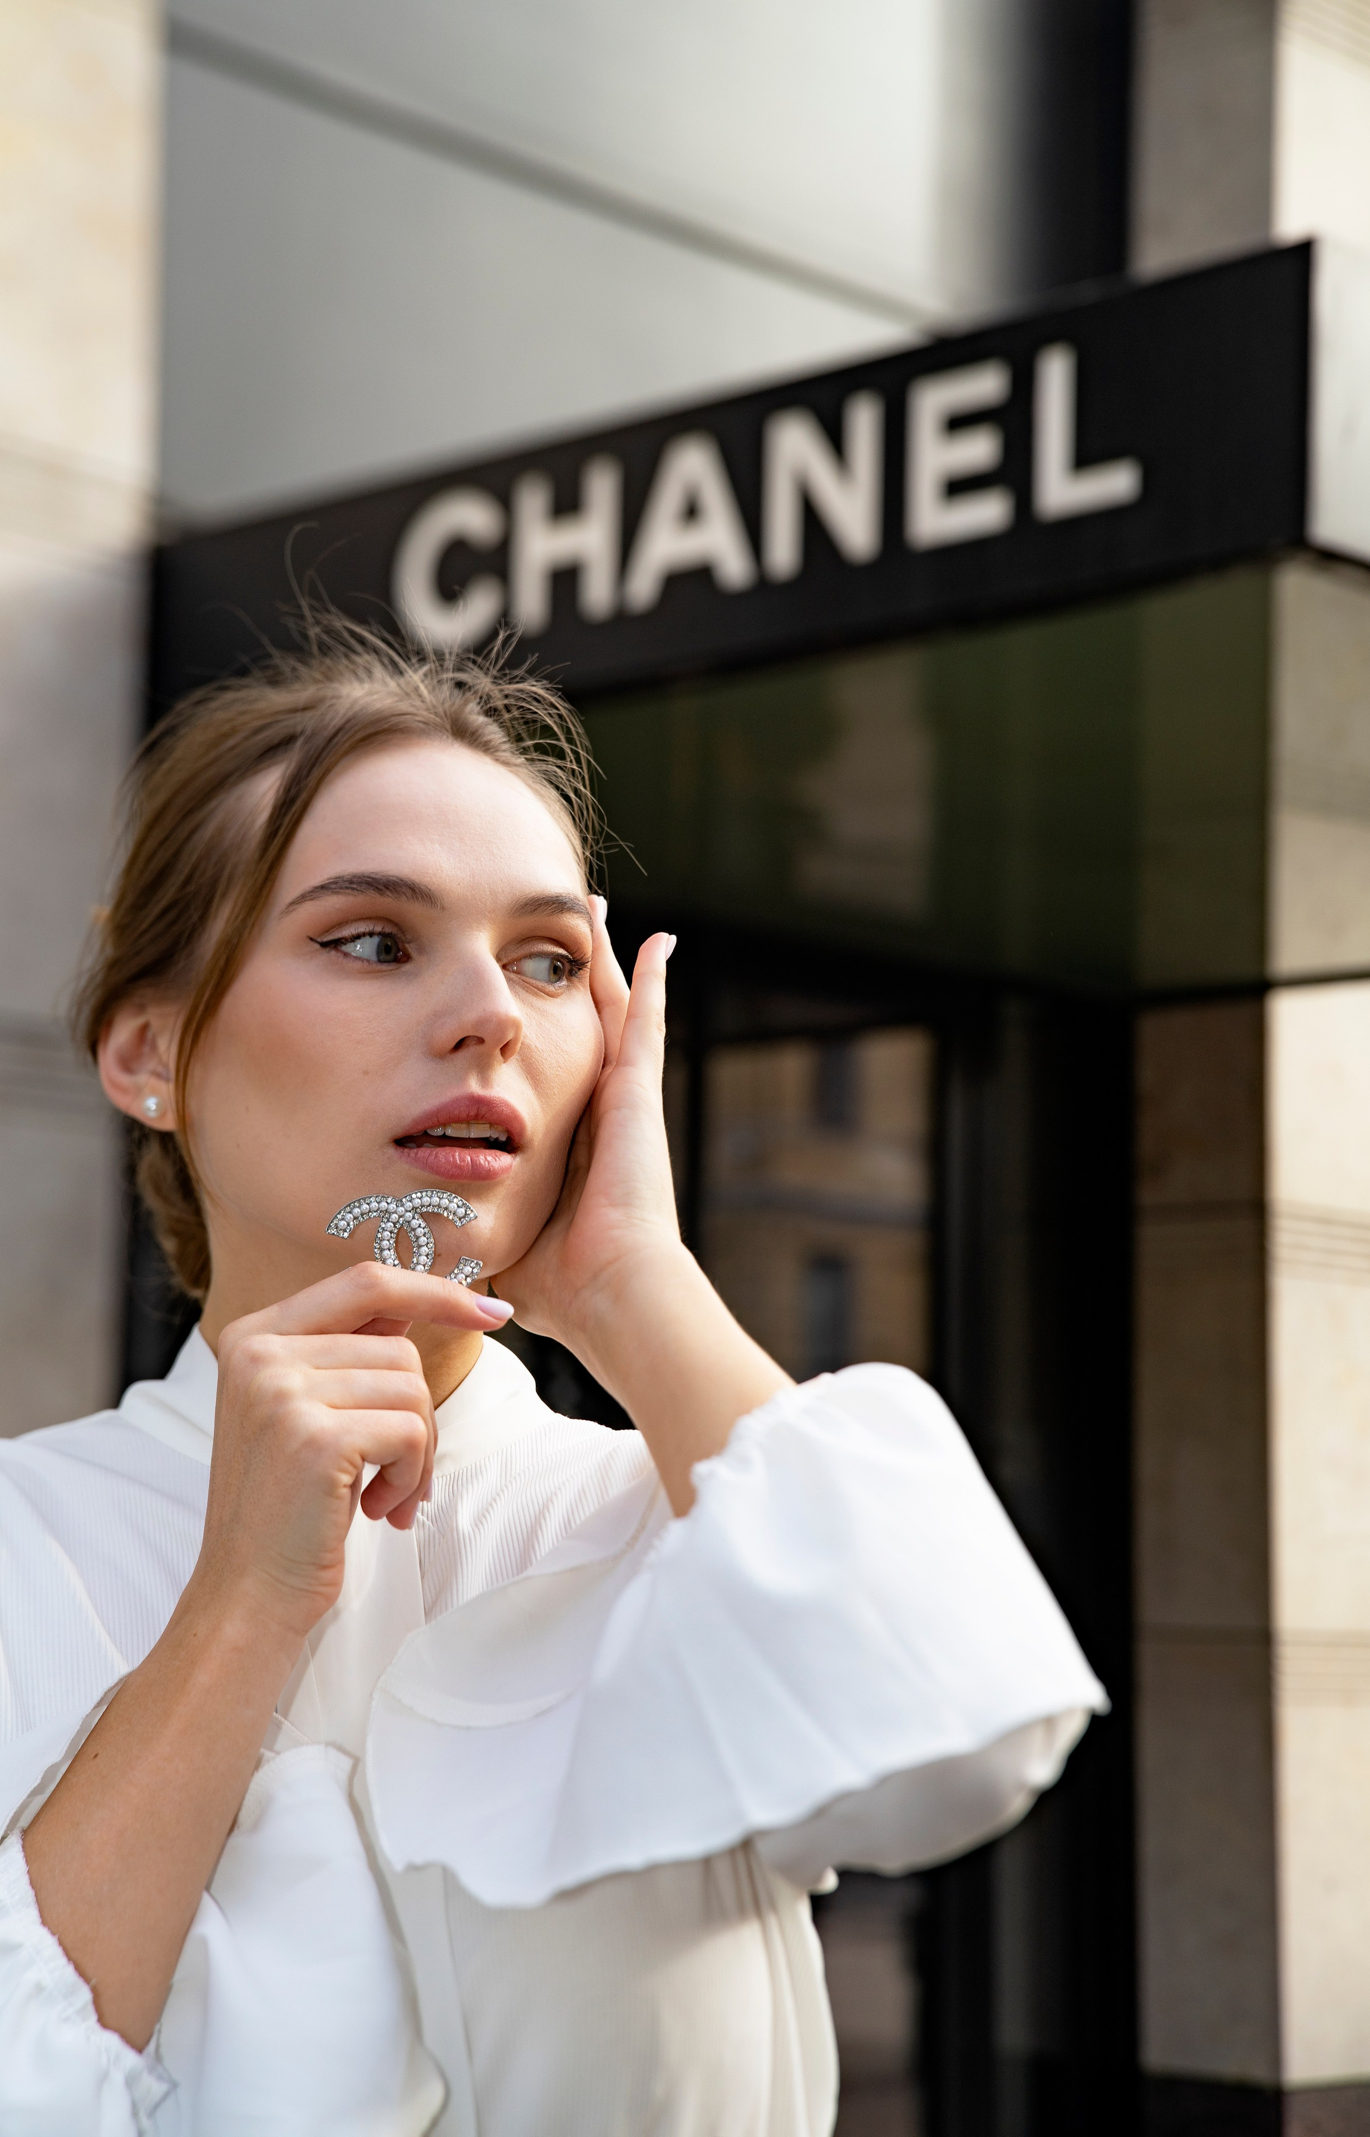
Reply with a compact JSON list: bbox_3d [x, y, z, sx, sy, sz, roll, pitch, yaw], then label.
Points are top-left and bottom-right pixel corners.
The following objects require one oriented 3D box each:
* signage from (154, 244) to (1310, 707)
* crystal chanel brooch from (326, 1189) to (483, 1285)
[{"bbox_3d":[-0.002,-0.846,6.870,2.504,0.453,0.130,-6,-11,41],"label":"signage"},{"bbox_3d":[-0.095,0.060,1.400,0.051,0.038,0.009,-7,-2,-4],"label":"crystal chanel brooch"}]

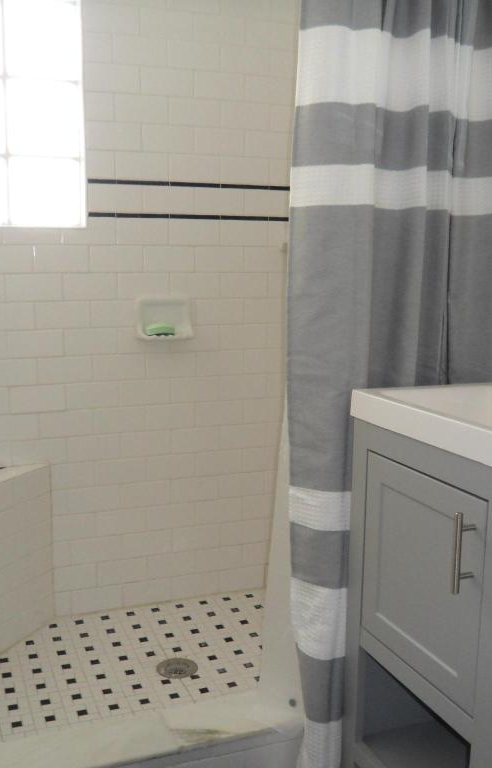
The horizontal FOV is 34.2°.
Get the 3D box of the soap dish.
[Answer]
[{"bbox_3d":[-0.236,-0.192,2.318,0.163,0.127,0.068,-3,10,-20],"label":"soap dish"}]

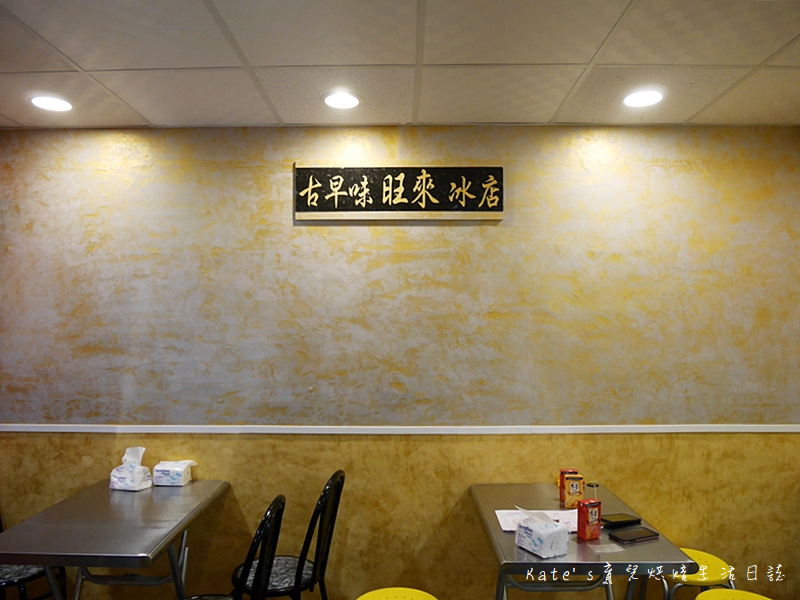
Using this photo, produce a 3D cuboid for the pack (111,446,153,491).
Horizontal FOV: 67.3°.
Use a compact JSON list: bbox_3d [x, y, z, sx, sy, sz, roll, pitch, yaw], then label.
[{"bbox_3d":[-1.146,0.713,2.574,0.133,0.166,0.099,-1,-3,13],"label":"pack"}]

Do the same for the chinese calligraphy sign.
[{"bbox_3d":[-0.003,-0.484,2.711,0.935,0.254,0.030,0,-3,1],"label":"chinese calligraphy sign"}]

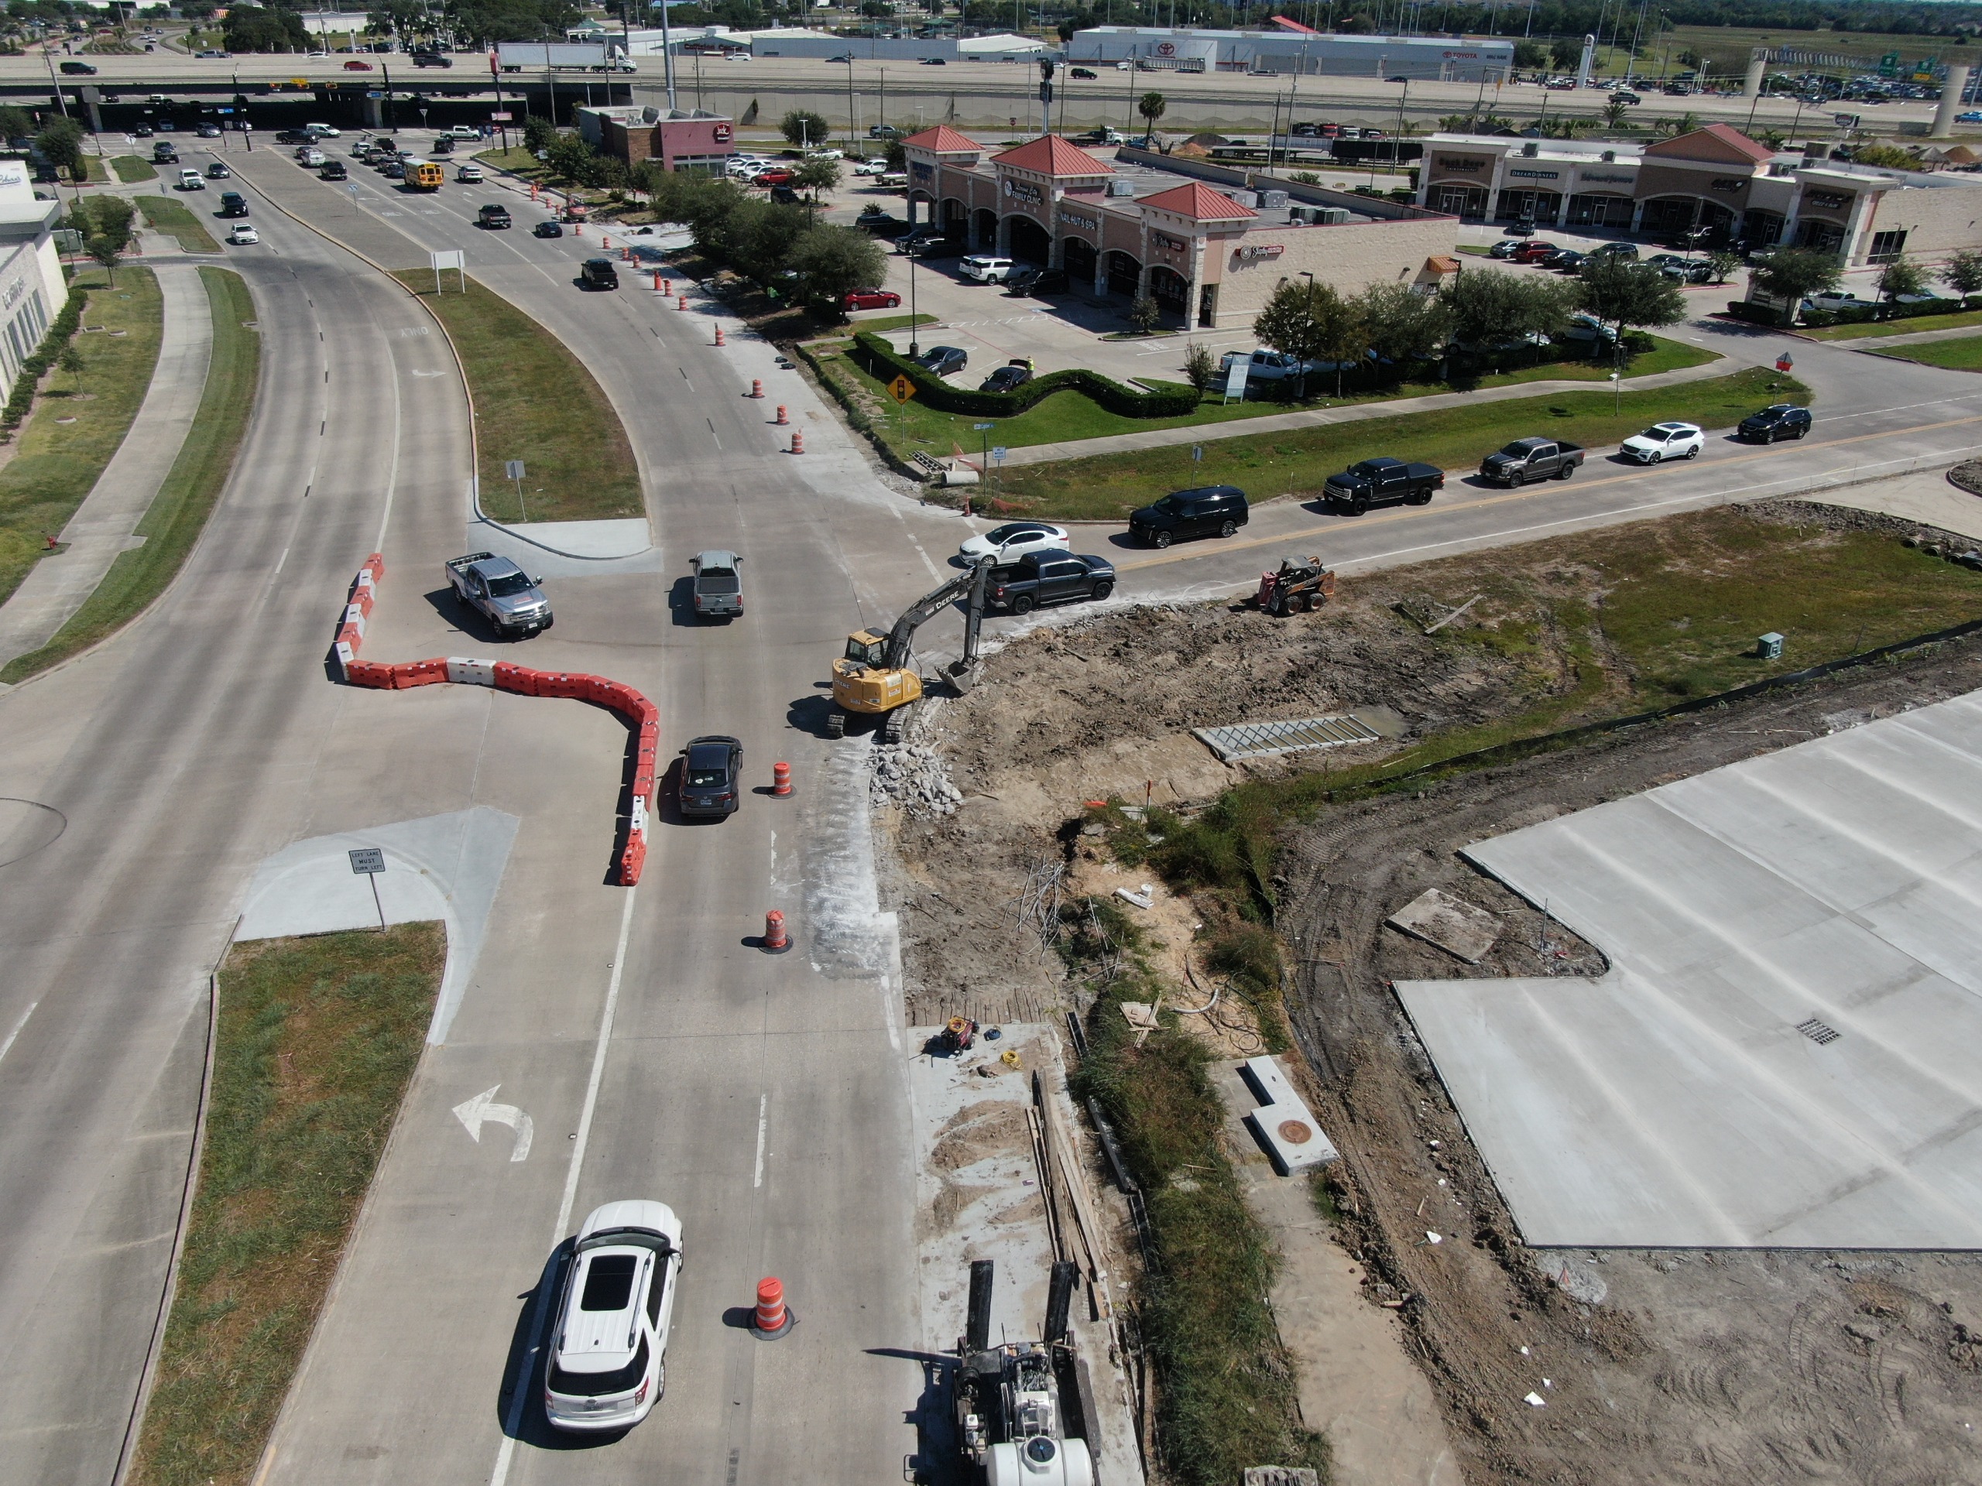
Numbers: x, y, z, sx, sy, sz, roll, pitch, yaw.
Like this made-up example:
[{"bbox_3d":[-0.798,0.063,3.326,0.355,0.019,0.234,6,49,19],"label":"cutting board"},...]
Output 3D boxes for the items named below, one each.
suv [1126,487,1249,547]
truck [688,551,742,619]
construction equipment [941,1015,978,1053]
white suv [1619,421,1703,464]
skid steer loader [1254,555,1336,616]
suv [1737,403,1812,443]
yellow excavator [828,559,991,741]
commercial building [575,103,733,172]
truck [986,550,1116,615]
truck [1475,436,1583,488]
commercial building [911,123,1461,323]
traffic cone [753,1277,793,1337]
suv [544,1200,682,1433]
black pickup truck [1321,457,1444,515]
[{"bbox_3d":[9.365,-10.696,64.666,5.750,1.930,2.060,-13,32,-24],"label":"suv"},{"bbox_3d":[-11.825,-7.080,59.522,2.050,1.920,5.950,-5,30,-9],"label":"truck"},{"bbox_3d":[-0.754,7.501,35.511,0.740,0.660,0.780,8,31,14],"label":"construction equipment"},{"bbox_3d":[37.833,-16.922,77.377,4.800,1.680,1.950,-13,32,-22],"label":"white suv"},{"bbox_3d":[12.732,-6.674,58.021,3.200,2.000,1.800,-12,32,-22],"label":"skid steer loader"},{"bbox_3d":[46.350,-18.841,81.159,4.630,1.700,1.860,-13,32,-24],"label":"suv"},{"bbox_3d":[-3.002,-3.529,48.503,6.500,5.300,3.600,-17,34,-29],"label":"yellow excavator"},{"bbox_3d":[-42.622,-76.501,175.396,13.300,6.800,21.000,-16,34,-26],"label":"commercial building"},{"bbox_3d":[2.559,-7.134,59.492,5.820,1.950,2.070,-13,32,-22],"label":"truck"},{"bbox_3d":[29.216,-15.233,74.121,5.880,1.970,2.070,-13,33,-22],"label":"truck"},{"bbox_3d":[14.346,-50.061,126.039,25.600,11.000,53.200,-13,32,-23],"label":"commercial building"},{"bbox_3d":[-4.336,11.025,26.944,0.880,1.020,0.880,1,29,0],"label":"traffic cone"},{"bbox_3d":[-7.203,10.705,26.636,2.000,1.780,4.970,-1,29,-5],"label":"suv"},{"bbox_3d":[20.196,-13.274,70.491,6.350,2.080,2.120,-13,33,-22],"label":"black pickup truck"}]

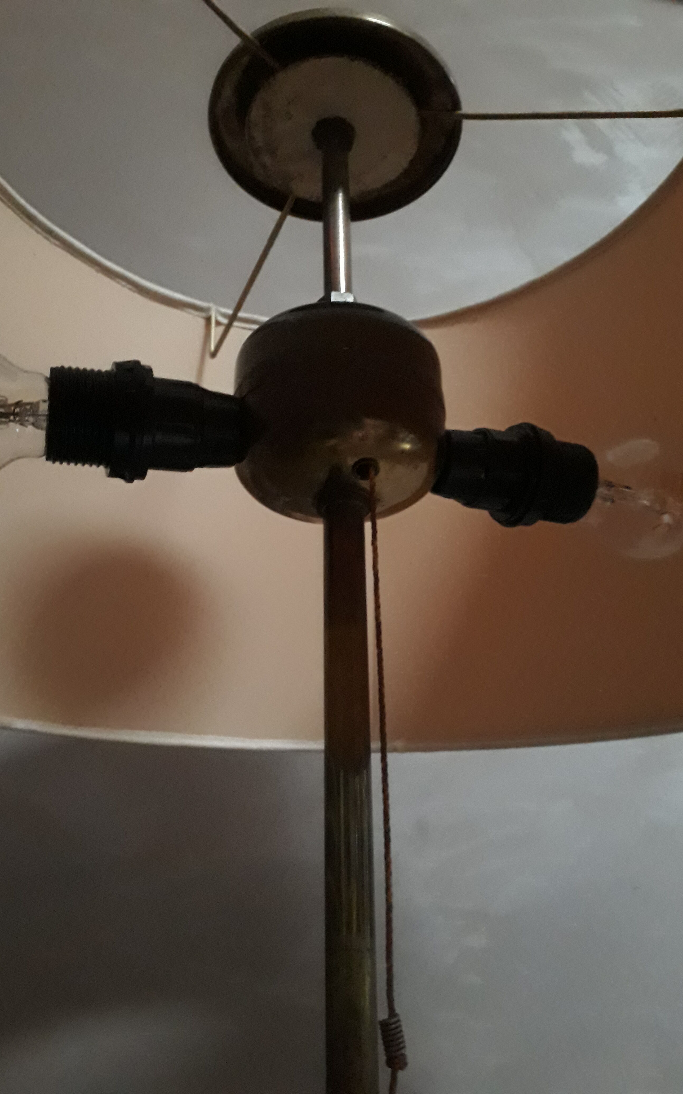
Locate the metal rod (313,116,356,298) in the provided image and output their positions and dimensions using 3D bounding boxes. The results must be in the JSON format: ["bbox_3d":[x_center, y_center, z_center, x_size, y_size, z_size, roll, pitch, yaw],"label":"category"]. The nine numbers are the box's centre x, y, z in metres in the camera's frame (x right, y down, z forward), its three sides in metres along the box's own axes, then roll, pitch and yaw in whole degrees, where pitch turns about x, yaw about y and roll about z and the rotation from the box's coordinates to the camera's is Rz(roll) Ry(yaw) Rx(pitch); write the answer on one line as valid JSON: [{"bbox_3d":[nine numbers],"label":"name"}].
[{"bbox_3d":[-0.001,-0.117,0.306,0.016,0.081,0.016,-1,-21,0],"label":"metal rod"}]

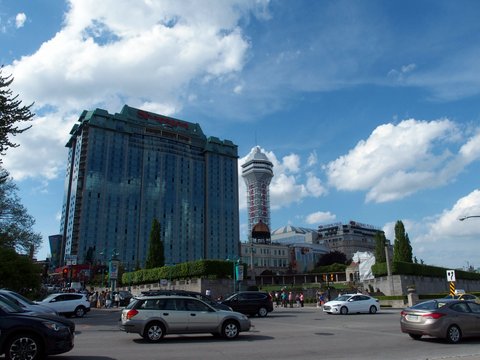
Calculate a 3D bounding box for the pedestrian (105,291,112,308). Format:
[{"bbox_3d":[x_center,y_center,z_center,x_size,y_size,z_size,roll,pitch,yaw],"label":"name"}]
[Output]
[{"bbox_3d":[-13.593,12.402,40.242,0.400,1.740,0.500,-1,-16,0],"label":"pedestrian"}]

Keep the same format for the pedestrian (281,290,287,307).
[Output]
[{"bbox_3d":[4.448,12.078,39.536,0.520,1.700,0.360,-1,-16,0],"label":"pedestrian"}]

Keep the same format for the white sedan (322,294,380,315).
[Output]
[{"bbox_3d":[8.533,9.448,29.583,4.570,1.440,1.800,6,-17,-23],"label":"white sedan"}]

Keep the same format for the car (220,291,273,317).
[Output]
[{"bbox_3d":[0.069,8.539,26.669,4.530,1.680,1.820,6,-17,-22],"label":"car"}]

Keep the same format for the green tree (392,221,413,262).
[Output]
[{"bbox_3d":[25.543,10.694,61.154,2.800,8.300,2.800,-1,-16,0],"label":"green tree"}]

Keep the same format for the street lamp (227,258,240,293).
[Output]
[{"bbox_3d":[-0.844,13.265,51.848,1.750,6.100,0.450,-1,-16,0],"label":"street lamp"}]

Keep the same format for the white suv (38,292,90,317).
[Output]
[{"bbox_3d":[-12.660,8.630,26.746,1.845,1.680,4.570,-15,-21,40],"label":"white suv"}]

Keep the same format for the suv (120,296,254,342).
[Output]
[{"bbox_3d":[-1.966,5.216,14.748,4.790,1.560,1.770,3,-17,-14],"label":"suv"}]

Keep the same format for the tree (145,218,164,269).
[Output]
[{"bbox_3d":[-14.761,11.964,68.432,2.900,10.300,2.900,-1,-16,0],"label":"tree"}]

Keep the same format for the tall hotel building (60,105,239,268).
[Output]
[{"bbox_3d":[-37.948,10.346,177.138,71.679,75.500,31.080,10,-20,-34],"label":"tall hotel building"}]

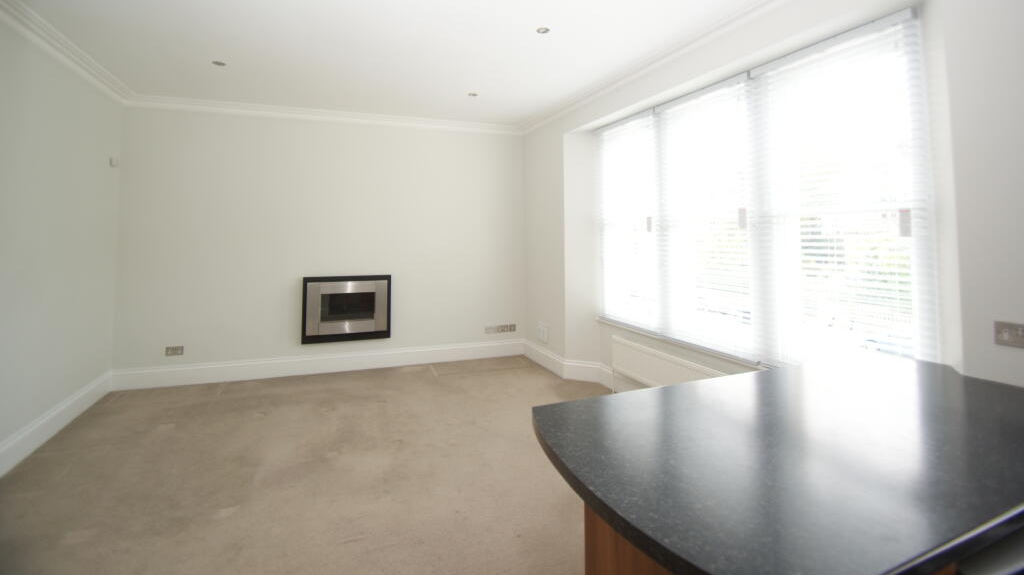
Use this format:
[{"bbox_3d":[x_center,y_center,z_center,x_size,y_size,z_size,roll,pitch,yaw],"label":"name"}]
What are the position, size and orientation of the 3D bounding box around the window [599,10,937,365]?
[{"bbox_3d":[1.350,-0.390,2.960,0.140,1.800,2.340,-1,3,-25],"label":"window"}]

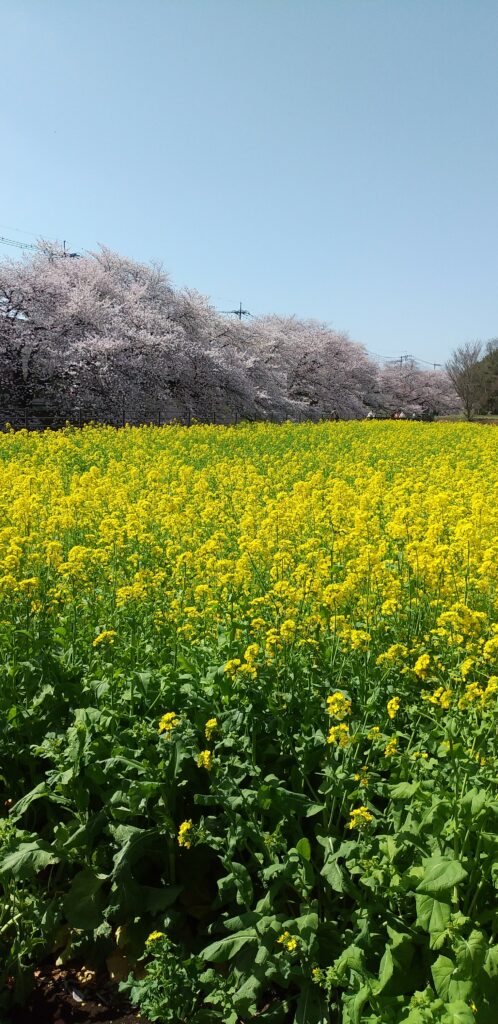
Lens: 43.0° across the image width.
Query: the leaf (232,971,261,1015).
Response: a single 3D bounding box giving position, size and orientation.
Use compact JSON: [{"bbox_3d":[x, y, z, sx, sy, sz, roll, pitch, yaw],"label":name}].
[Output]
[{"bbox_3d":[-0.006,1.121,1.470,0.065,0.085,0.060,0,9,0],"label":"leaf"}]

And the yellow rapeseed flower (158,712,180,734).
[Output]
[{"bbox_3d":[-0.239,0.636,1.900,0.064,0.060,0.060,0,9,0],"label":"yellow rapeseed flower"}]

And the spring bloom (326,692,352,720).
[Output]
[{"bbox_3d":[0.279,0.600,1.950,0.078,0.080,0.075,0,9,0],"label":"spring bloom"}]

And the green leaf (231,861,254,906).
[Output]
[{"bbox_3d":[-0.016,0.941,1.600,0.062,0.110,0.055,0,9,0],"label":"green leaf"}]

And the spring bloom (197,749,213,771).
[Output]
[{"bbox_3d":[-0.130,0.725,1.850,0.048,0.058,0.050,0,9,0],"label":"spring bloom"}]

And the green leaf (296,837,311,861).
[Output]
[{"bbox_3d":[0.145,0.895,1.680,0.040,0.070,0.025,0,9,0],"label":"green leaf"}]

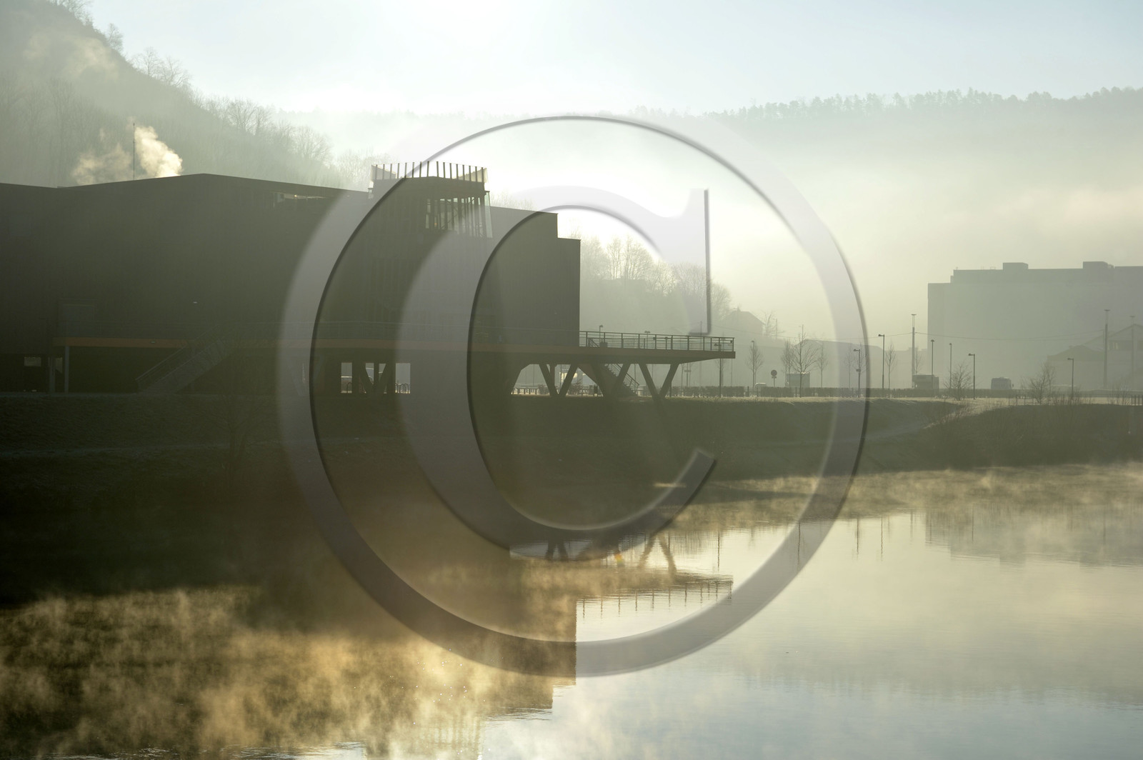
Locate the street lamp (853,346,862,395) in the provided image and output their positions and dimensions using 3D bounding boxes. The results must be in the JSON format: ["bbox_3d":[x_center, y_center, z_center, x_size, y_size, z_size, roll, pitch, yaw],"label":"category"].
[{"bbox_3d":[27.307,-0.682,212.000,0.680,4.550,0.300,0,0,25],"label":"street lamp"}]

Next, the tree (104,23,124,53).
[{"bbox_3d":[-131.910,-98.560,640.000,5.600,8.700,5.600,1,0,0],"label":"tree"}]

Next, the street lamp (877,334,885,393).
[{"bbox_3d":[33.150,-1.500,237.000,0.750,6.600,0.250,0,0,18],"label":"street lamp"}]

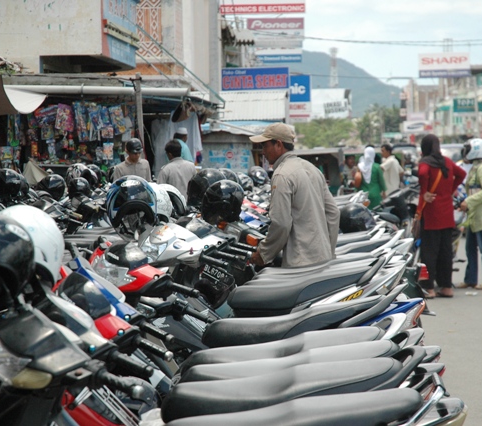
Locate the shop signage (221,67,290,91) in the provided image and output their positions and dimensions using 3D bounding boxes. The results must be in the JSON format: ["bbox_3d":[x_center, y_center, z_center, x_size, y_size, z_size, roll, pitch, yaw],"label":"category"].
[{"bbox_3d":[0.373,-3.448,48.000,1.720,0.600,0.150,-1,2,4],"label":"shop signage"}]

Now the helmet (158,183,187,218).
[{"bbox_3d":[-0.438,-0.068,11.600,0.260,0.270,0.310,0,2,6],"label":"helmet"}]

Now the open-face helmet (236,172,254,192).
[{"bbox_3d":[0.028,-0.343,21.000,0.250,0.260,0.300,-2,2,-24],"label":"open-face helmet"}]

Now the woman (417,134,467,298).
[{"bbox_3d":[1.945,0.029,18.100,0.480,1.590,0.340,-1,2,-6],"label":"woman"}]

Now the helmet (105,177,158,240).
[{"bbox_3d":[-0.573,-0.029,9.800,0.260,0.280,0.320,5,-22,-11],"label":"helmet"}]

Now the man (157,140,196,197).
[{"bbox_3d":[-0.732,-0.032,21.000,0.470,1.620,0.330,-2,2,-20],"label":"man"}]

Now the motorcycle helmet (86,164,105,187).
[{"bbox_3d":[-1.812,-0.462,23.000,0.250,0.255,0.300,-1,2,12],"label":"motorcycle helmet"}]

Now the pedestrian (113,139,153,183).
[{"bbox_3d":[-1.280,-0.064,21.800,0.480,1.630,0.300,-2,2,-16],"label":"pedestrian"}]

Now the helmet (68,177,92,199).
[{"bbox_3d":[-1.754,-0.272,20.300,0.250,0.250,0.300,0,2,18],"label":"helmet"}]

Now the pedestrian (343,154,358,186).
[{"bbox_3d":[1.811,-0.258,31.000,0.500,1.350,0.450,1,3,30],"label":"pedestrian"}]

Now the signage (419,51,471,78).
[{"bbox_3d":[15.271,-11.069,140.000,4.000,1.950,0.300,0,2,12],"label":"signage"}]

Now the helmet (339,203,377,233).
[{"bbox_3d":[1.018,0.039,16.300,0.320,0.260,0.260,1,2,27],"label":"helmet"}]

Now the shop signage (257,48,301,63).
[{"bbox_3d":[1.249,-5.319,63.000,1.600,0.480,0.150,-1,2,4],"label":"shop signage"}]

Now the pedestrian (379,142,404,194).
[{"bbox_3d":[2.291,-0.250,28.300,0.310,1.620,0.480,1,3,41],"label":"pedestrian"}]

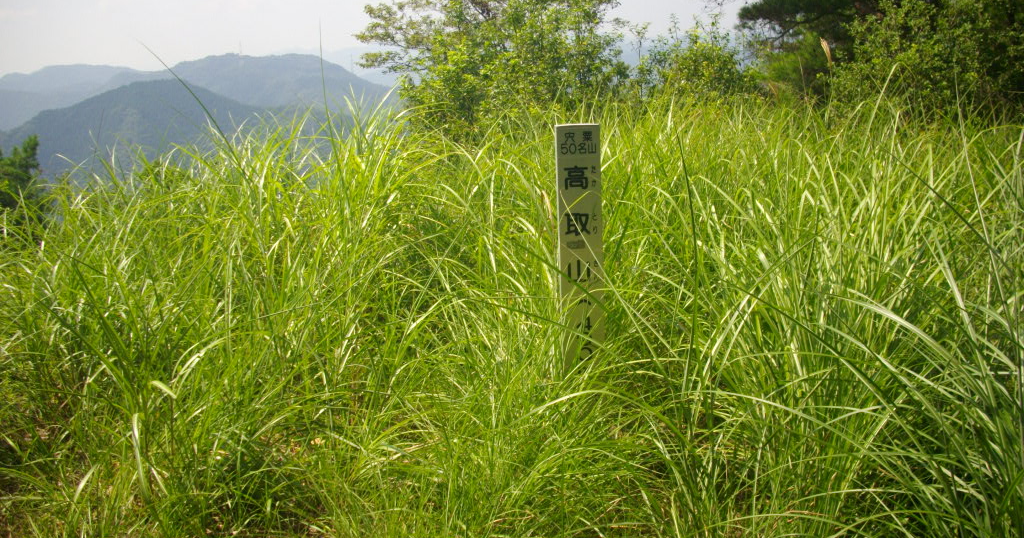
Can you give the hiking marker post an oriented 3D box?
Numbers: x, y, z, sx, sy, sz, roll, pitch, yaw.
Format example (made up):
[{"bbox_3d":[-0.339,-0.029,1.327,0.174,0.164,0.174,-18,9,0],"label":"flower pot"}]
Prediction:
[{"bbox_3d":[0.208,0.136,3.199,0.120,1.100,0.120,-2,9,0],"label":"hiking marker post"}]

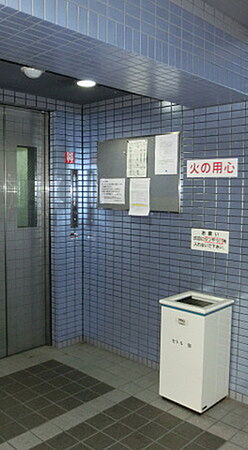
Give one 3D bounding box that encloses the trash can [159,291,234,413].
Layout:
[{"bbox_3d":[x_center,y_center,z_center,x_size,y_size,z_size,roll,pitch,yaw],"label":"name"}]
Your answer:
[{"bbox_3d":[0.491,0.859,2.846,0.365,0.690,0.365,5,7,44],"label":"trash can"}]

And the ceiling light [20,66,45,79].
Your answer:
[{"bbox_3d":[-0.602,-0.993,2.736,0.152,0.055,0.152,1,5,0],"label":"ceiling light"}]

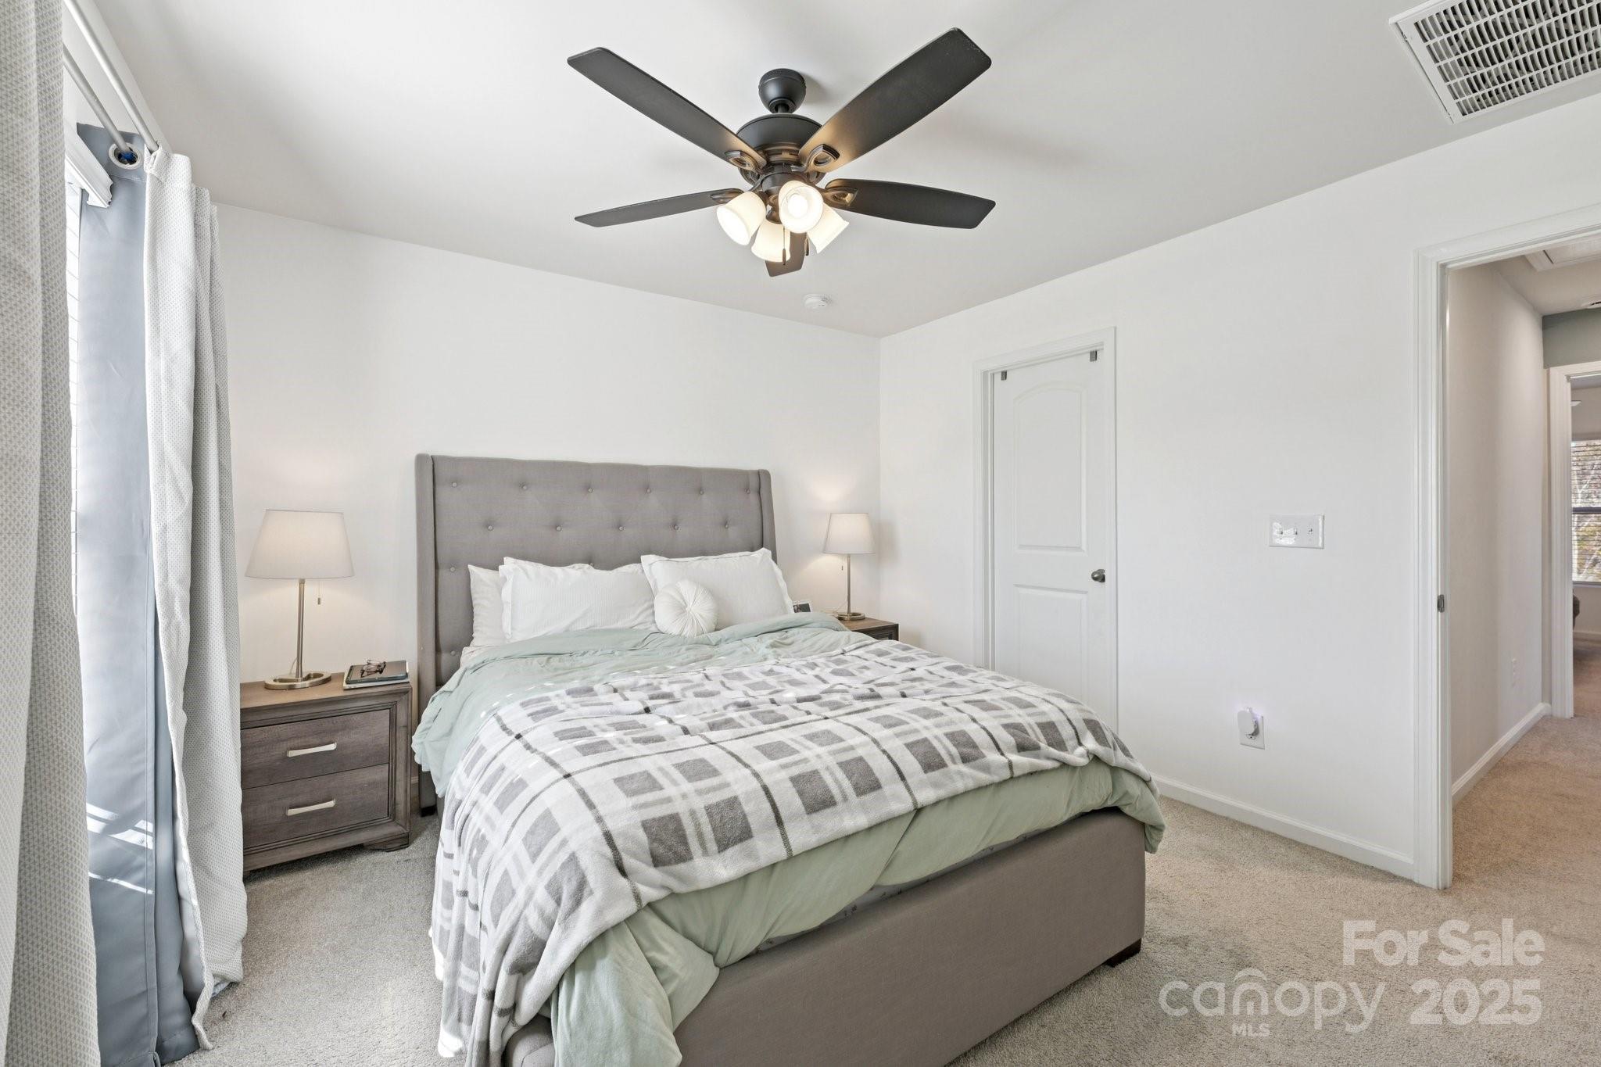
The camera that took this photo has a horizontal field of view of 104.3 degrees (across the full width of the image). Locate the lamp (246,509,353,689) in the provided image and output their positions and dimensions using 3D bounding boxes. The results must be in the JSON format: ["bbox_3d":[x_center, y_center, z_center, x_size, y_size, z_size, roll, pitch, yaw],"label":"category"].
[{"bbox_3d":[-1.911,0.247,2.378,0.320,0.660,0.320,-1,1,-34],"label":"lamp"}]

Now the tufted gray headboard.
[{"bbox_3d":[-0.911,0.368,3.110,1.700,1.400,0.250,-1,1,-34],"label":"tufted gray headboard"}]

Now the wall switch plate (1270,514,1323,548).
[{"bbox_3d":[1.868,-0.006,2.343,0.014,0.126,0.170,-1,1,-34],"label":"wall switch plate"}]

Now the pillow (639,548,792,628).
[{"bbox_3d":[-0.406,0.279,3.140,0.750,0.430,0.180,-1,-23,-34],"label":"pillow"}]

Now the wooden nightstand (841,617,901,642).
[{"bbox_3d":[0.231,0.836,3.745,0.584,0.595,0.415,-1,1,-34],"label":"wooden nightstand"}]

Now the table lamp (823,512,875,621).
[{"bbox_3d":[0.307,0.205,3.875,0.320,0.660,0.320,0,1,0],"label":"table lamp"}]

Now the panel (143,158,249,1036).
[{"bbox_3d":[-1.499,0.158,1.533,0.150,2.060,0.330,-1,1,-34],"label":"panel"}]

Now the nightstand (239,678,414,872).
[{"bbox_3d":[-1.843,0.874,2.375,0.584,0.595,0.415,-1,1,-34],"label":"nightstand"}]

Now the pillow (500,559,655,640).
[{"bbox_3d":[-0.939,0.299,2.795,0.700,0.430,0.180,-1,-23,-34],"label":"pillow"}]

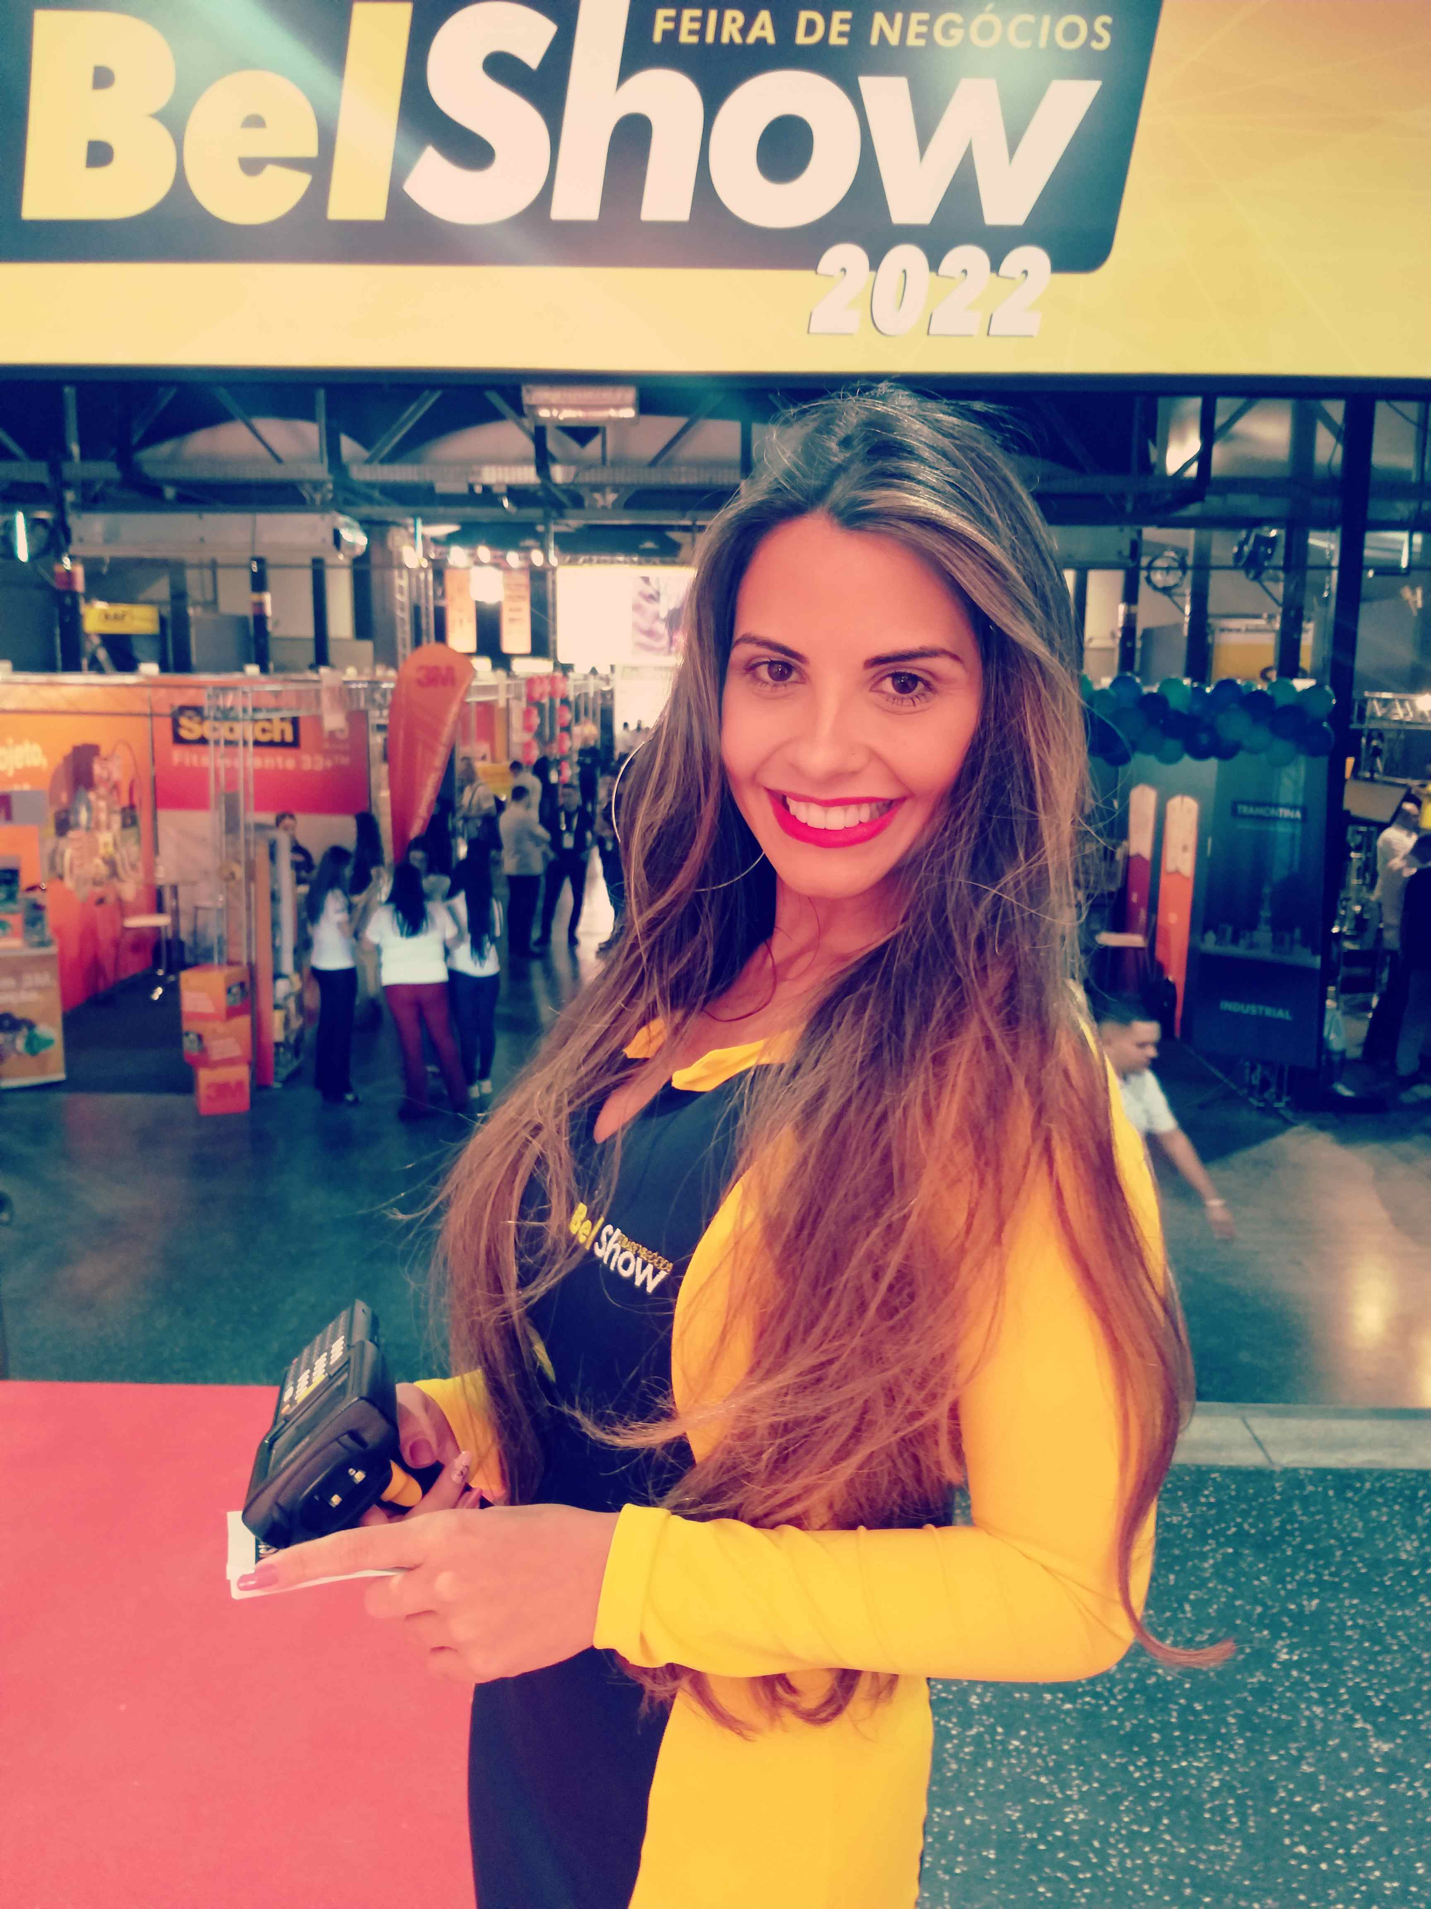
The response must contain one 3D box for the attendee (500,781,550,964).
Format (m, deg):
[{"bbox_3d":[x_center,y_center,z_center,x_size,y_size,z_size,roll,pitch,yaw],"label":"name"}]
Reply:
[{"bbox_3d":[-1.971,-0.870,14.548,0.520,1.720,0.420,5,11,24],"label":"attendee"}]

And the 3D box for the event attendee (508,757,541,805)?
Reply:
[{"bbox_3d":[-2.562,-1.731,19.251,0.520,1.770,0.380,-8,13,-40],"label":"event attendee"}]

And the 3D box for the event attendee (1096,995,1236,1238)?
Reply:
[{"bbox_3d":[1.308,0.951,4.561,0.560,1.670,0.560,9,13,40],"label":"event attendee"}]

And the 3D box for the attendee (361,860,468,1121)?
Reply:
[{"bbox_3d":[-1.886,0.218,8.814,0.600,1.570,0.420,1,10,0],"label":"attendee"}]

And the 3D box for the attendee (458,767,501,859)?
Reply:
[{"bbox_3d":[-3.042,-1.561,18.546,0.500,1.670,0.400,-5,12,-30],"label":"attendee"}]

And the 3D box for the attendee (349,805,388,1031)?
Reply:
[{"bbox_3d":[-2.710,-0.261,11.093,0.450,1.705,0.380,6,11,26],"label":"attendee"}]

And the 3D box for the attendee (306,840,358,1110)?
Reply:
[{"bbox_3d":[-2.455,0.135,9.053,0.360,1.640,0.430,-5,12,-30],"label":"attendee"}]

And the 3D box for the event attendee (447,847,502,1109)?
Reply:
[{"bbox_3d":[-1.535,0.143,9.106,0.450,1.625,0.360,-1,10,-11],"label":"event attendee"}]

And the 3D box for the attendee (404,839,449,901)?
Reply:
[{"bbox_3d":[-1.920,0.051,9.589,0.470,1.630,0.350,1,10,0],"label":"attendee"}]

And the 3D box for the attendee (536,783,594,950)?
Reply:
[{"bbox_3d":[-1.553,-0.904,14.796,0.580,1.710,0.420,1,10,0],"label":"attendee"}]

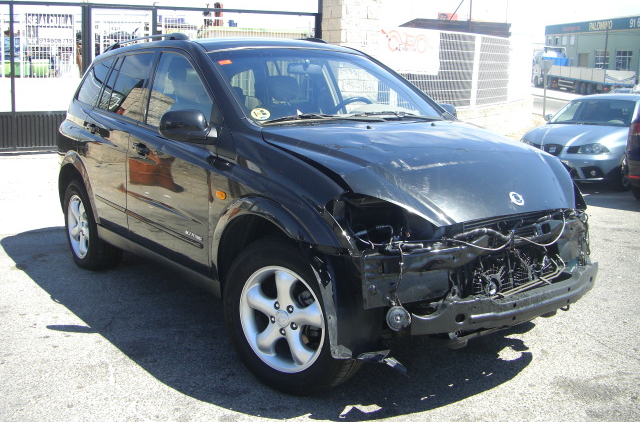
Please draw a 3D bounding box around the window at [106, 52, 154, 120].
[{"bbox_3d":[-1.210,-0.804,4.567,0.055,0.470,0.620,17,-3,-38],"label":"window"}]

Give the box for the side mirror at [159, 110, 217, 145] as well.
[{"bbox_3d":[-0.675,-0.440,3.603,0.290,0.180,0.150,-7,12,-36],"label":"side mirror"}]

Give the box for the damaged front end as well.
[{"bbox_3d":[0.766,0.202,3.301,1.540,0.600,0.520,-7,12,-36],"label":"damaged front end"}]

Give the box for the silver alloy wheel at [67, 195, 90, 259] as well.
[{"bbox_3d":[-1.759,0.117,5.357,0.190,0.490,0.490,-7,12,-36],"label":"silver alloy wheel"}]

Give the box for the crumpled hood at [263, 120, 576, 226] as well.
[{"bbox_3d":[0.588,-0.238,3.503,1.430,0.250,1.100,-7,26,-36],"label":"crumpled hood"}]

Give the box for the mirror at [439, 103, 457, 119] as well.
[{"bbox_3d":[0.789,-0.625,4.702,0.290,0.180,0.150,-7,12,-36],"label":"mirror"}]

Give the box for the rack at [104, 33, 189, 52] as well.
[{"bbox_3d":[-1.226,-1.156,4.851,0.070,0.100,1.370,-7,12,-36],"label":"rack"}]

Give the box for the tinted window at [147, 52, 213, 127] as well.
[{"bbox_3d":[-0.783,-0.691,4.011,0.060,0.480,0.880,17,-3,-38],"label":"tinted window"}]

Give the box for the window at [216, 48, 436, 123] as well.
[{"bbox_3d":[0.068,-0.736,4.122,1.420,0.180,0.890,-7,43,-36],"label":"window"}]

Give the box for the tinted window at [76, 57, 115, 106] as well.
[{"bbox_3d":[-1.665,-0.941,5.200,0.060,0.410,0.570,17,-1,-33],"label":"tinted window"}]

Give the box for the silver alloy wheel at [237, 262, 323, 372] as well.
[{"bbox_3d":[-0.130,0.478,3.215,0.490,0.490,0.190,7,12,35],"label":"silver alloy wheel"}]

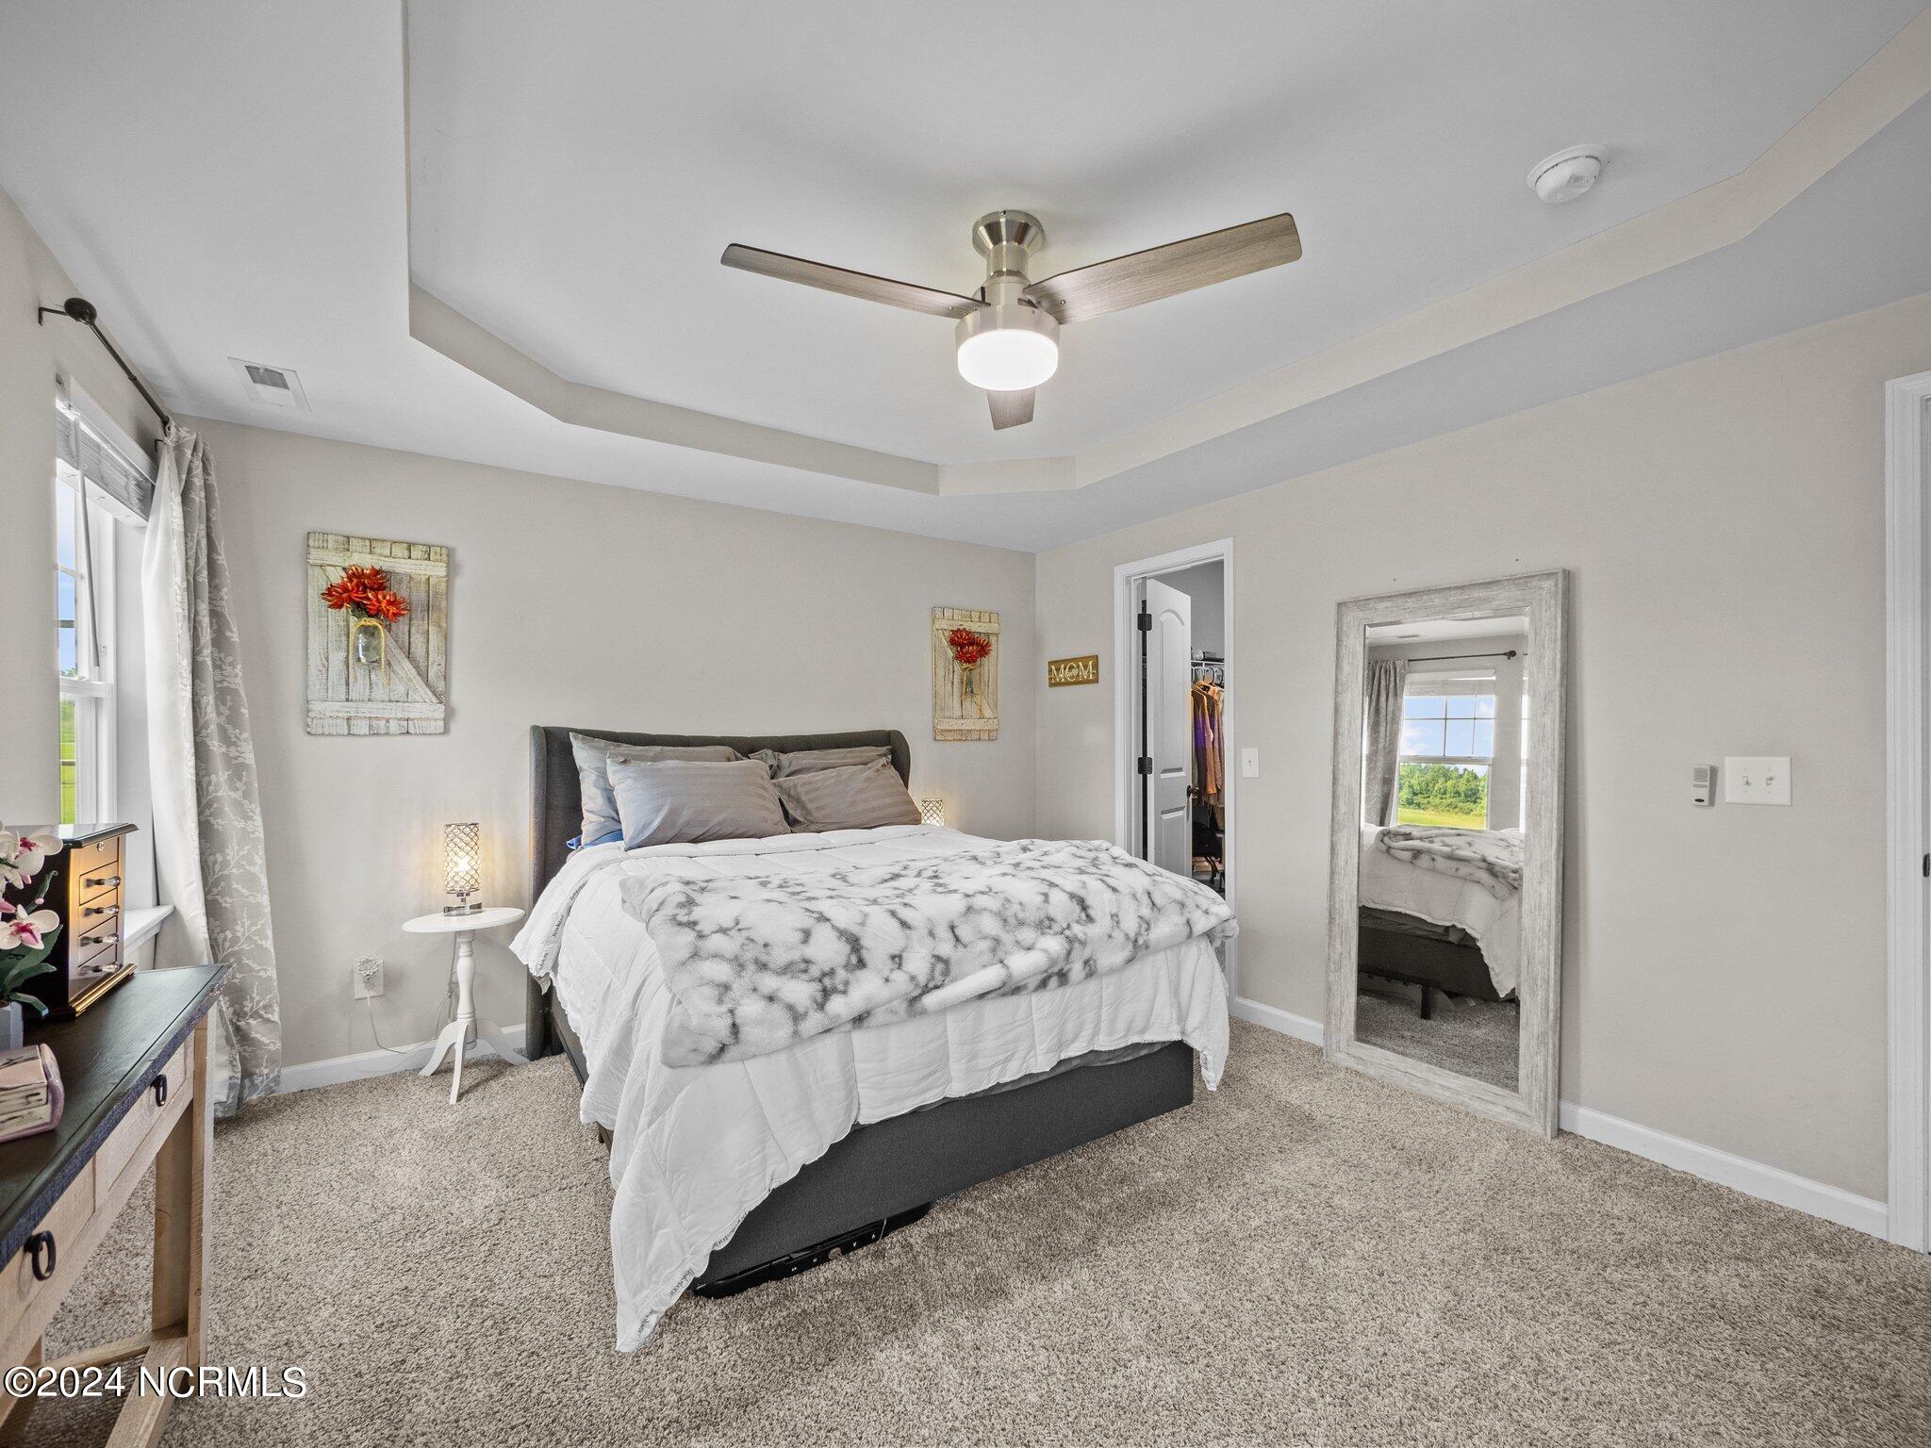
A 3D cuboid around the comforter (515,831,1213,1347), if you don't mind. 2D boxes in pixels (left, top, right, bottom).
[{"bbox_3d":[-0.387,0.839,2.679,1.858,0.845,1.658,0,0,-34],"label":"comforter"}]

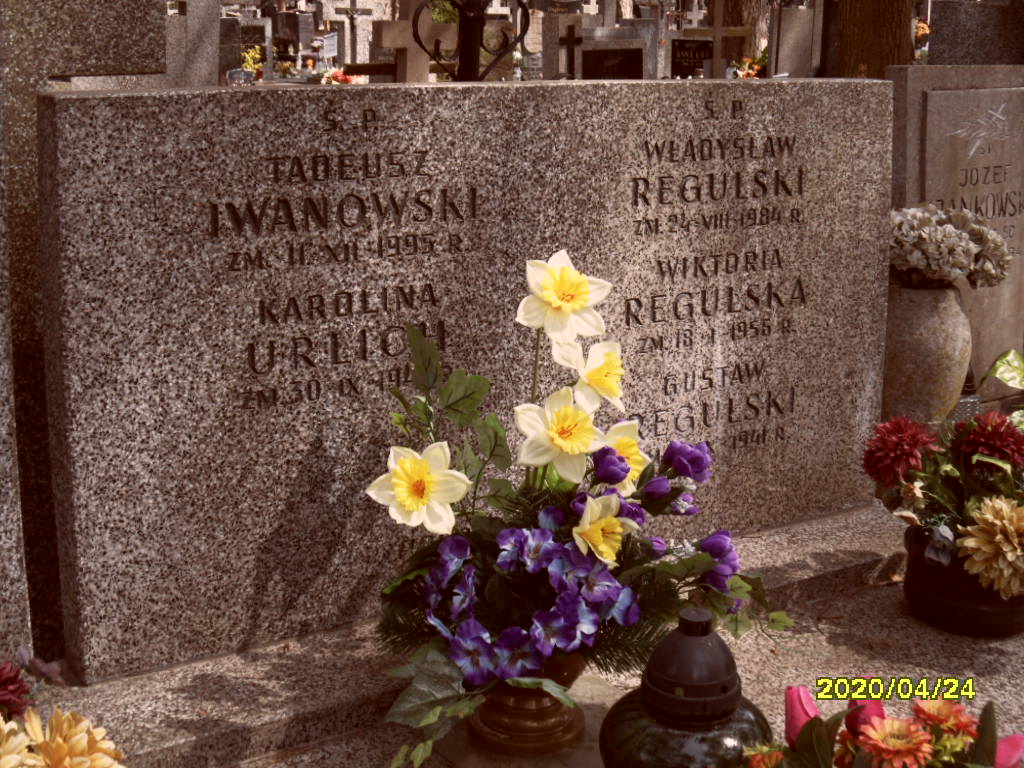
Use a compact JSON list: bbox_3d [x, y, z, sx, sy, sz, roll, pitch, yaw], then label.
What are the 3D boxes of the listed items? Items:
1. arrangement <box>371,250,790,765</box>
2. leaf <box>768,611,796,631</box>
[{"bbox_3d":[0.067,0.117,1.449,0.370,0.490,0.290,-2,12,-10],"label":"arrangement"},{"bbox_3d":[0.271,0.237,1.480,0.027,0.019,0.012,-2,12,-10],"label":"leaf"}]

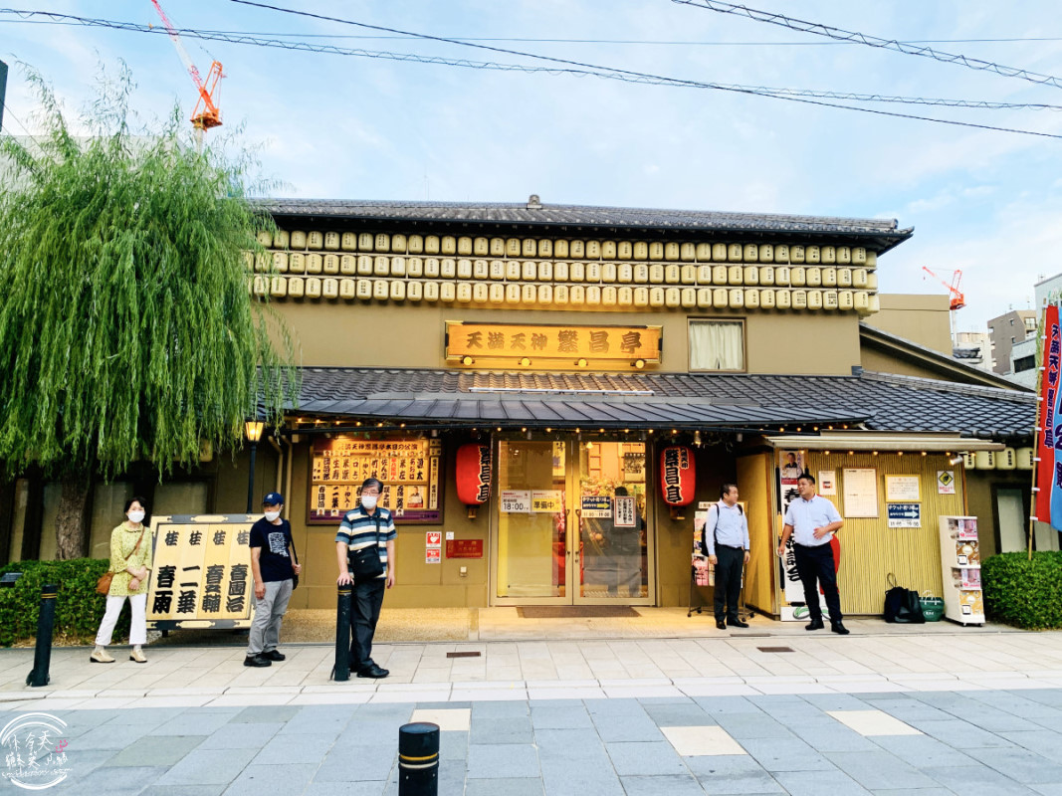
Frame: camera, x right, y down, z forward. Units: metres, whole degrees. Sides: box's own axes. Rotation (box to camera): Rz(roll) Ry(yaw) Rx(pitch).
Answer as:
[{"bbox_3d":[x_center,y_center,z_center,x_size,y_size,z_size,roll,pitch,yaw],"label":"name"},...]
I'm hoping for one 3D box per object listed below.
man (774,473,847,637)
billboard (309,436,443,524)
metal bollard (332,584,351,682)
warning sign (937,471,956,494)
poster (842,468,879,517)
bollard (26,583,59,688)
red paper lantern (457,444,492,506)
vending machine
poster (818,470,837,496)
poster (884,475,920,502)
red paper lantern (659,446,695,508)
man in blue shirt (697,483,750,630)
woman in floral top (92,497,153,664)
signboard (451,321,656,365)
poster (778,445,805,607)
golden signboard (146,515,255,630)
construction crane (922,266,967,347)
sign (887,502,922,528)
[{"bbox_3d":[3.104,1.713,8.882,0.630,1.715,0.400,-5,-10,28],"label":"man"},{"bbox_3d":[-2.200,1.164,11.303,1.860,1.230,0.100,1,-8,-5],"label":"billboard"},{"bbox_3d":[-1.631,2.019,6.941,0.120,0.840,0.120,1,-8,-5],"label":"metal bollard"},{"bbox_3d":[5.236,1.067,10.050,0.208,0.290,0.010,0,-9,1],"label":"warning sign"},{"bbox_3d":[4.114,1.183,9.950,0.447,0.638,0.025,0,-9,1],"label":"poster"},{"bbox_3d":[-4.207,2.040,6.874,0.155,0.825,0.145,0,-9,2],"label":"bollard"},{"bbox_3d":[-0.789,1.077,11.136,0.520,0.870,0.520,0,-8,0],"label":"red paper lantern"},{"bbox_3d":[5.046,2.017,9.342,0.270,1.260,0.400,0,-8,2],"label":"vending machine"},{"bbox_3d":[3.689,1.062,9.920,0.207,0.298,0.010,0,-9,1],"label":"poster"},{"bbox_3d":[4.621,1.120,9.913,0.455,0.345,0.025,1,-8,-5],"label":"poster"},{"bbox_3d":[2.013,1.065,10.900,0.470,0.830,0.470,-2,-9,14],"label":"red paper lantern"},{"bbox_3d":[2.235,1.832,9.319,0.490,1.644,0.380,3,-10,-18],"label":"man in blue shirt"},{"bbox_3d":[-3.945,1.746,7.786,0.500,1.548,0.350,6,-11,-33],"label":"woman in floral top"},{"bbox_3d":[0.397,-0.988,14.133,3.850,0.700,0.170,1,1,-5],"label":"signboard"},{"bbox_3d":[3.188,1.570,9.639,0.345,1.870,0.040,1,-8,-5],"label":"poster"},{"bbox_3d":[-3.334,1.773,8.119,1.190,1.170,0.120,0,-17,0],"label":"golden signboard"},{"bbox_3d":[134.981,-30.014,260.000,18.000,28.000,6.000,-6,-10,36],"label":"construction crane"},{"bbox_3d":[4.680,1.476,9.980,0.415,0.300,0.010,0,-9,1],"label":"sign"}]

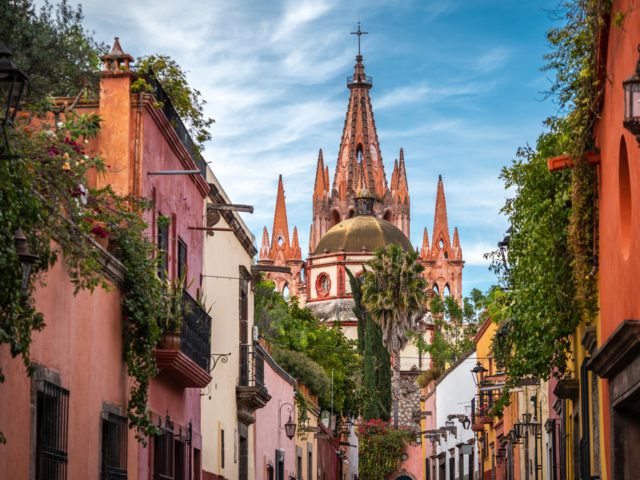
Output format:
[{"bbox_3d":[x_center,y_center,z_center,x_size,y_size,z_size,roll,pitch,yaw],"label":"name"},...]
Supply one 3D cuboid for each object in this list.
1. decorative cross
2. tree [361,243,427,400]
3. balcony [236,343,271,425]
[{"bbox_3d":[4.467,-22.732,230.000,2.000,3.800,0.220,0,-9,0],"label":"decorative cross"},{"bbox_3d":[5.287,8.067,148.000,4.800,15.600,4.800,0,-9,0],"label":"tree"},{"bbox_3d":[-1.623,3.555,50.000,0.550,1.900,2.800,0,-9,3],"label":"balcony"}]

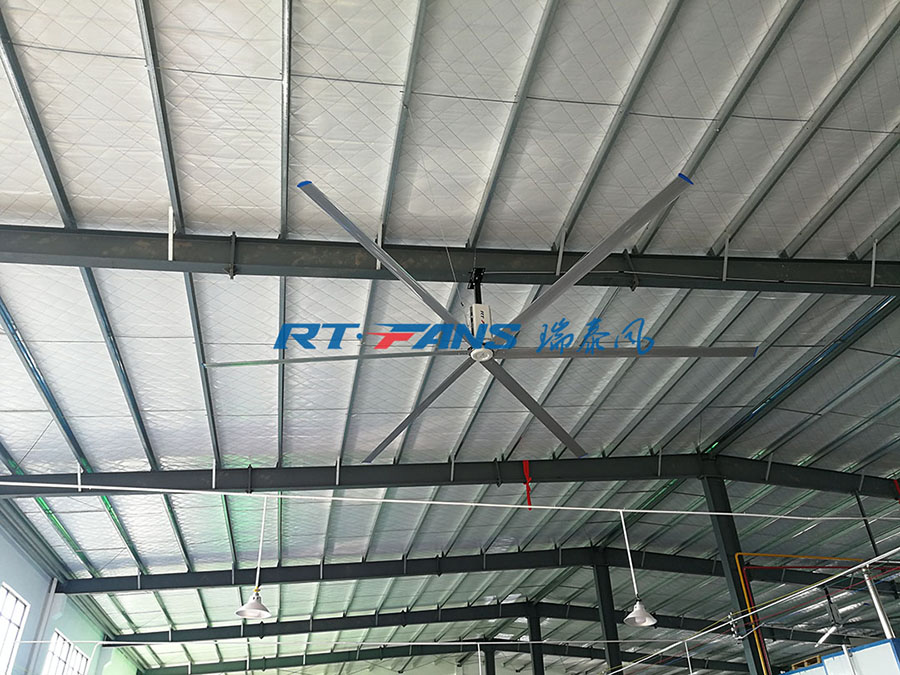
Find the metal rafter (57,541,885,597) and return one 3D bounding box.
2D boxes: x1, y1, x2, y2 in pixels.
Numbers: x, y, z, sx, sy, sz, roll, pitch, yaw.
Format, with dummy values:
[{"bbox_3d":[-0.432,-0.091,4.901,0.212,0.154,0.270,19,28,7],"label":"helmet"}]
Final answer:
[{"bbox_3d":[2.377,8.077,24.260,29.036,1.659,0.280,5,-35,-11],"label":"metal rafter"}]

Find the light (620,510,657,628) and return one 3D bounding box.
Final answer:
[{"bbox_3d":[2.106,2.628,8.176,0.370,1.268,0.370,5,-35,-11],"label":"light"}]

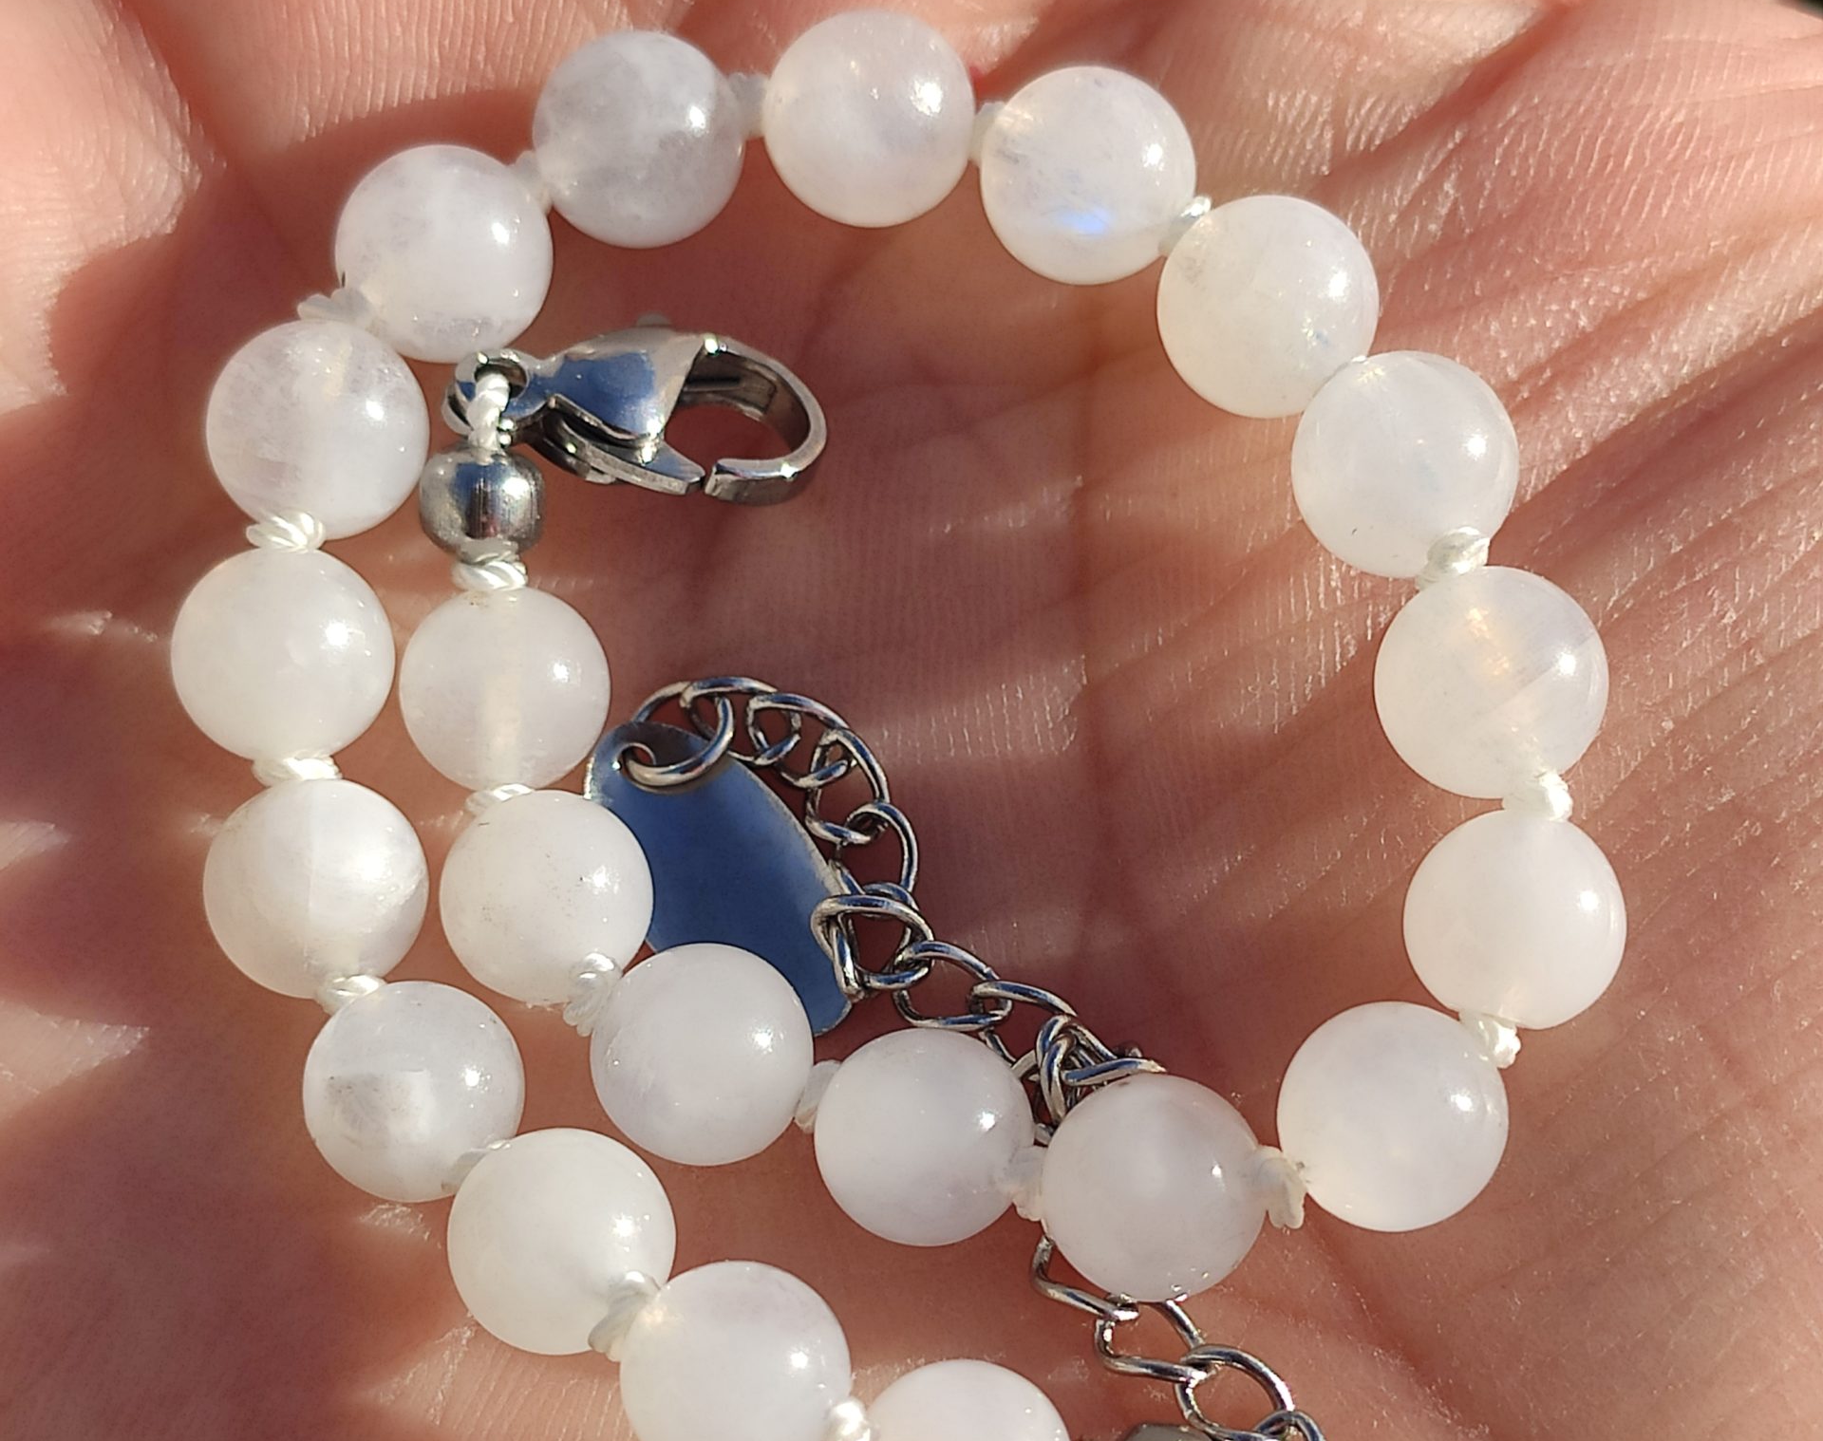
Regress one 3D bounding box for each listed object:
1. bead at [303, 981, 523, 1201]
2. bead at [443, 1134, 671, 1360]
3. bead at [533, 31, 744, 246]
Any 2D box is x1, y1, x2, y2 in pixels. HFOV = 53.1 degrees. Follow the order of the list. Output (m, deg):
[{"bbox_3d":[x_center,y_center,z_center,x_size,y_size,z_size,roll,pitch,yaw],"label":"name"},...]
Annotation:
[{"bbox_3d":[-0.018,0.013,0.065,0.008,0.008,0.008,0,65,0],"label":"bead"},{"bbox_3d":[-0.012,0.018,0.064,0.008,0.008,0.008,0,60,0],"label":"bead"},{"bbox_3d":[-0.010,-0.022,0.068,0.008,0.008,0.008,0,60,0],"label":"bead"}]

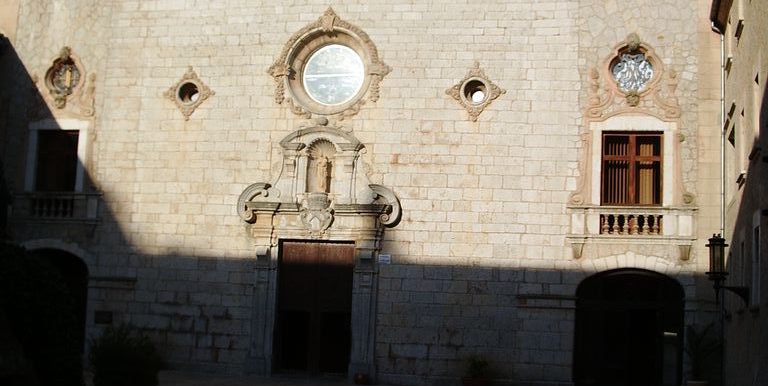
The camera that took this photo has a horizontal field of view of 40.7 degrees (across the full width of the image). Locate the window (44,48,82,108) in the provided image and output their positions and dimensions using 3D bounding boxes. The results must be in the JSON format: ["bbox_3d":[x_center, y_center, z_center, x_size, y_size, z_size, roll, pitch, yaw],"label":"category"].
[{"bbox_3d":[-10.014,-3.609,32.350,1.310,1.920,0.400,1,-8,14],"label":"window"}]

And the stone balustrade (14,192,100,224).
[{"bbox_3d":[-9.806,0.460,30.941,2.891,0.804,0.400,1,-7,14],"label":"stone balustrade"}]

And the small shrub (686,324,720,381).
[{"bbox_3d":[7.238,3.617,23.540,0.780,1.260,0.750,1,-7,11],"label":"small shrub"}]

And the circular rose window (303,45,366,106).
[{"bbox_3d":[-1.477,-3.484,30.440,1.900,1.900,0.250,1,-8,14],"label":"circular rose window"}]

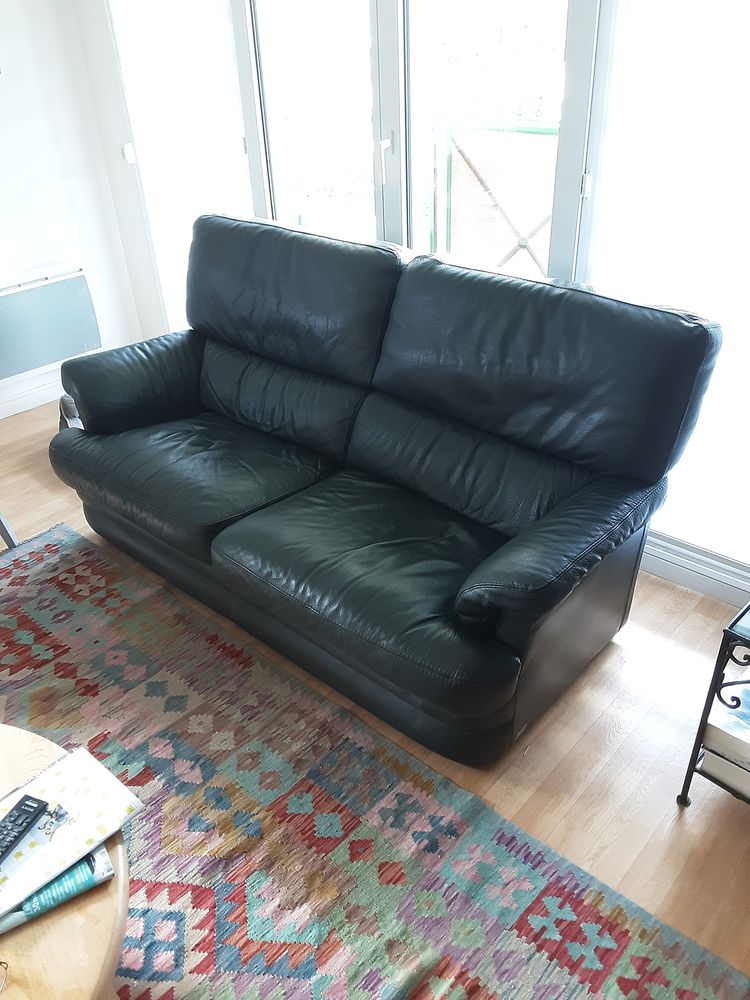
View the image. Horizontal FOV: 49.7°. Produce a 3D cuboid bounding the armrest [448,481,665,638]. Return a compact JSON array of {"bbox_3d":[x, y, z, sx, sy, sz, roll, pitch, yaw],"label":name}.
[{"bbox_3d":[0.474,0.108,1.995,0.198,0.218,0.706,24,42,35],"label":"armrest"}]

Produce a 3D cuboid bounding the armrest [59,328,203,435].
[{"bbox_3d":[-0.789,-0.468,2.968,0.202,0.227,0.706,24,42,35],"label":"armrest"}]

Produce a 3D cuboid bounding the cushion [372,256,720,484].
[{"bbox_3d":[0.422,-0.394,2.266,0.941,0.415,0.218,24,26,35],"label":"cushion"}]

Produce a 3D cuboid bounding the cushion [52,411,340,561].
[{"bbox_3d":[-0.628,-0.120,2.692,0.907,0.205,0.529,24,42,35],"label":"cushion"}]

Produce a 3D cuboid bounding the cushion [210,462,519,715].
[{"bbox_3d":[0.044,0.183,2.175,0.899,0.205,0.529,24,42,35],"label":"cushion"}]

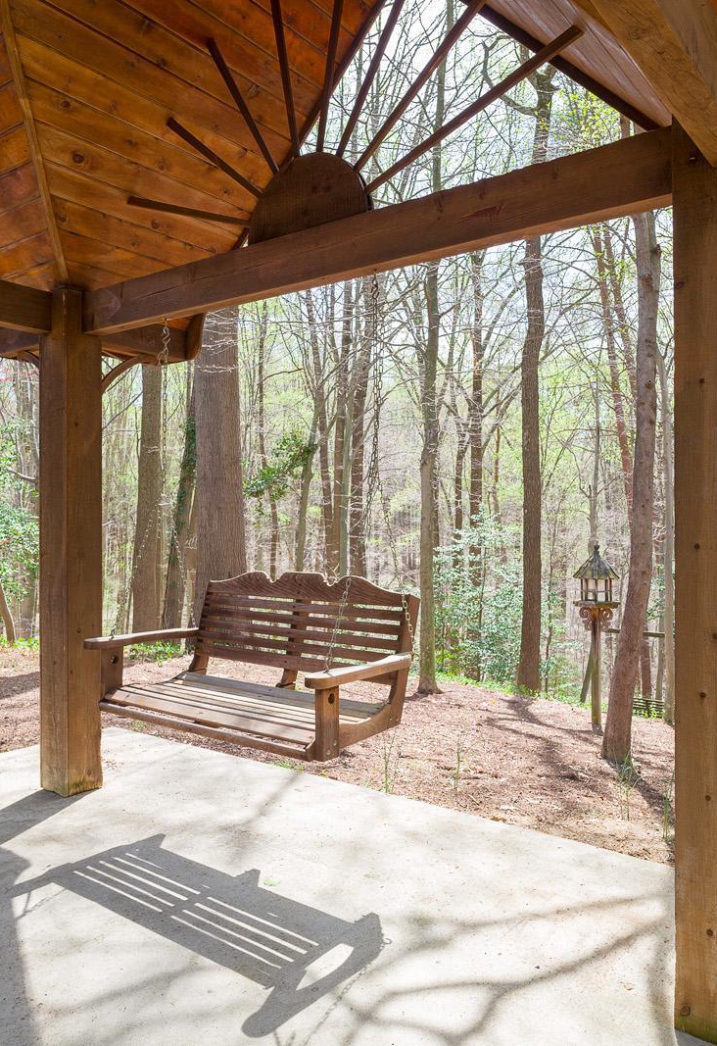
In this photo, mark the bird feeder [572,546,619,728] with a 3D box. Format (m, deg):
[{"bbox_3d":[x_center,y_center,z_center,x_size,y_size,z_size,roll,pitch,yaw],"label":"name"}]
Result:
[{"bbox_3d":[2.128,1.022,7.000,0.415,1.650,0.415,0,0,17],"label":"bird feeder"}]

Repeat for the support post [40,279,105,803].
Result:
[{"bbox_3d":[-1.342,0.085,3.687,0.196,2.320,0.196,0,0,36],"label":"support post"}]

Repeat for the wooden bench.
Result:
[{"bbox_3d":[-0.416,0.455,2.898,1.190,0.525,0.570,0,0,36],"label":"wooden bench"}]

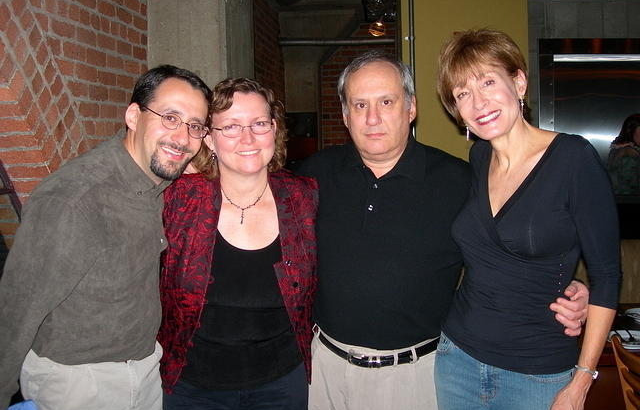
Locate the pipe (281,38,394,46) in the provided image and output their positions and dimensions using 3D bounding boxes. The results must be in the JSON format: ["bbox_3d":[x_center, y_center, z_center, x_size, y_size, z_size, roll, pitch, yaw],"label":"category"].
[{"bbox_3d":[0.170,-1.608,6.900,1.170,0.052,0.052,0,6,6],"label":"pipe"}]

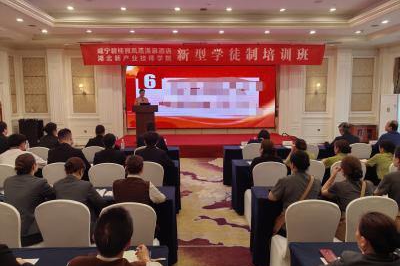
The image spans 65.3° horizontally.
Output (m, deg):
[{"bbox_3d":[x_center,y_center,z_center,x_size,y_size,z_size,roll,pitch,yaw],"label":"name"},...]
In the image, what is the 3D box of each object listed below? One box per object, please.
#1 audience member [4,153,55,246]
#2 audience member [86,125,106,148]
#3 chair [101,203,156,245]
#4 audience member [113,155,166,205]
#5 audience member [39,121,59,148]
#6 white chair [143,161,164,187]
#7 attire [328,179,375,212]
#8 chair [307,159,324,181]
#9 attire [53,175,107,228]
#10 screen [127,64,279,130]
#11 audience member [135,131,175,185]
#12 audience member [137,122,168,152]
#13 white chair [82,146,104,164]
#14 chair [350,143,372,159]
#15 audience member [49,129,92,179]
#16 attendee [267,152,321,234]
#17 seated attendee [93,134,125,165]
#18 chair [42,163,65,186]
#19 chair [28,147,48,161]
[{"bbox_3d":[-1.614,0.805,3.013,0.480,1.250,0.780,0,6,6],"label":"audience member"},{"bbox_3d":[-1.850,0.468,5.941,0.520,1.260,0.720,0,6,2],"label":"audience member"},{"bbox_3d":[-0.570,0.993,2.790,0.470,0.930,0.560,0,6,-1],"label":"chair"},{"bbox_3d":[-0.562,0.817,3.004,0.500,1.220,0.760,0,6,0],"label":"audience member"},{"bbox_3d":[-2.736,0.469,5.864,0.520,1.300,0.780,1,6,8],"label":"audience member"},{"bbox_3d":[-0.690,0.819,4.320,0.470,0.930,0.560,0,6,-1],"label":"white chair"},{"bbox_3d":[1.380,0.701,2.928,0.450,0.580,0.340,-1,7,-6],"label":"attire"},{"bbox_3d":[1.406,0.801,4.348,0.460,0.940,0.560,0,6,-2],"label":"chair"},{"bbox_3d":[-1.138,0.683,2.998,0.510,0.610,0.460,0,7,4],"label":"attire"},{"bbox_3d":[0.040,-1.337,11.724,5.640,2.340,0.100,0,6,1],"label":"screen"},{"bbox_3d":[-0.662,0.618,4.550,0.560,1.260,0.780,-1,7,-2],"label":"audience member"},{"bbox_3d":[-0.891,0.456,5.914,0.540,1.300,0.780,0,6,-2],"label":"audience member"},{"bbox_3d":[-1.815,0.671,5.643,0.460,0.940,0.560,0,6,-2],"label":"white chair"},{"bbox_3d":[2.855,0.614,5.831,0.460,0.920,0.560,-1,7,-2],"label":"chair"},{"bbox_3d":[-1.809,0.615,4.466,0.550,1.310,0.780,0,6,6],"label":"audience member"},{"bbox_3d":[0.930,0.795,3.053,0.500,1.240,0.780,-1,6,-8],"label":"attendee"},{"bbox_3d":[-1.286,0.635,4.527,0.520,1.240,0.780,-1,7,-2],"label":"seated attendee"},{"bbox_3d":[-1.819,0.819,4.368,0.460,0.920,0.560,-1,7,-2],"label":"chair"},{"bbox_3d":[-2.705,0.680,5.589,0.460,0.940,0.560,0,6,-2],"label":"chair"}]

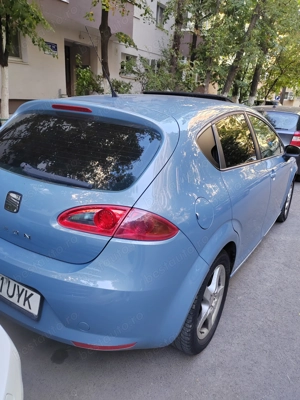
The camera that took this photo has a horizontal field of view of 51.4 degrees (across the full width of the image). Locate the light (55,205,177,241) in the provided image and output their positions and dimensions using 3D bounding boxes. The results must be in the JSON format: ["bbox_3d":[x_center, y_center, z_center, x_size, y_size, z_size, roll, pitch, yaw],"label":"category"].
[{"bbox_3d":[-0.144,0.075,1.325,0.520,0.137,0.130,6,18,7],"label":"light"}]

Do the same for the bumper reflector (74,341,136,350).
[{"bbox_3d":[-0.205,0.647,1.399,0.280,0.037,0.055,4,18,2],"label":"bumper reflector"}]

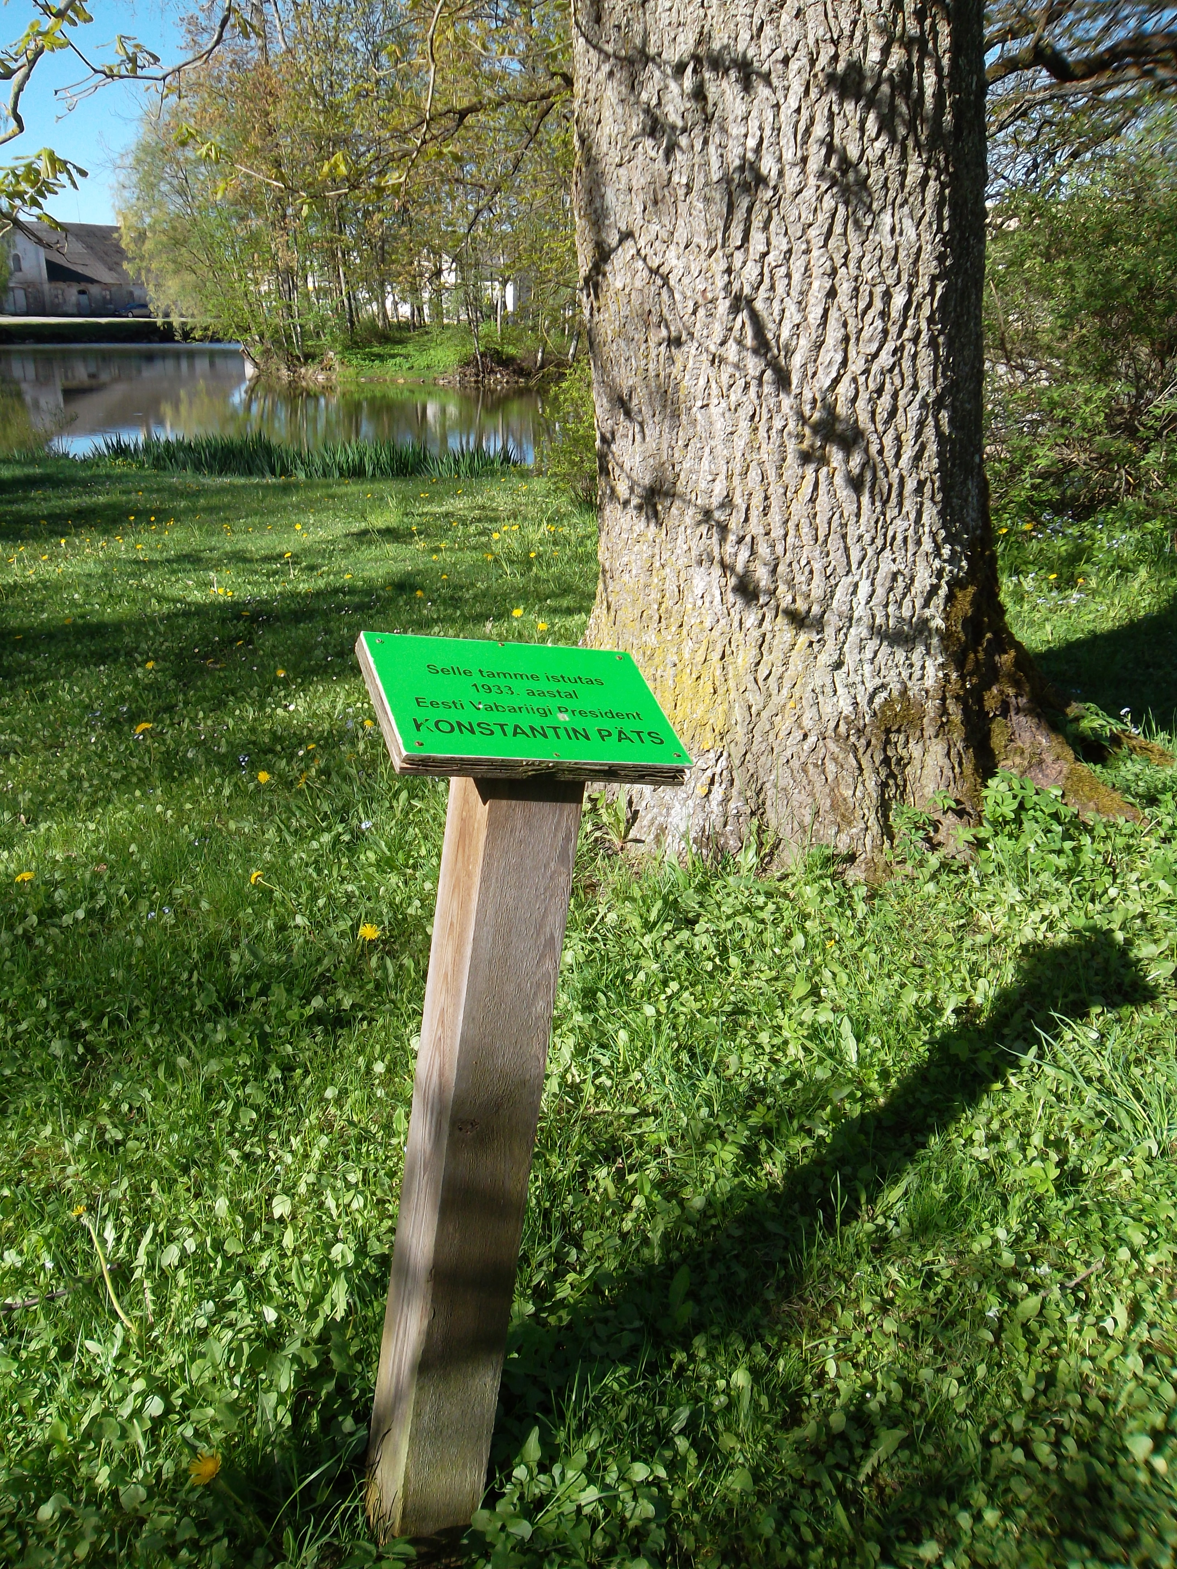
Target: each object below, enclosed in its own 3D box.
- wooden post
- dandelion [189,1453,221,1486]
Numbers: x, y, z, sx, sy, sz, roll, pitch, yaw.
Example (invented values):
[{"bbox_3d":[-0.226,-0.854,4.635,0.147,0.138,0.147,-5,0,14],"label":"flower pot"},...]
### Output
[{"bbox_3d":[-0.132,0.390,1.367,0.102,0.936,0.117,2,14,-27],"label":"wooden post"},{"bbox_3d":[-0.429,0.767,1.371,0.035,0.019,0.035,-24,29,0],"label":"dandelion"}]

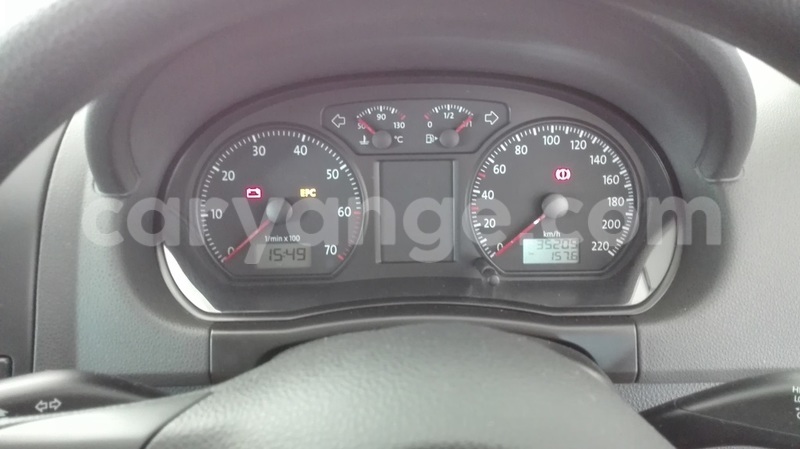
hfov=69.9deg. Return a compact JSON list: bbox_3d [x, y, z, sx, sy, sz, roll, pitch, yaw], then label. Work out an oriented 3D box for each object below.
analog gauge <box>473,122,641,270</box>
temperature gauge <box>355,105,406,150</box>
[{"bbox_3d":[0.090,-0.016,0.332,0.098,0.087,0.018,-1,4,1],"label":"analog gauge"},{"bbox_3d":[-0.012,-0.059,0.347,0.031,0.026,0.010,-1,1,1],"label":"temperature gauge"}]

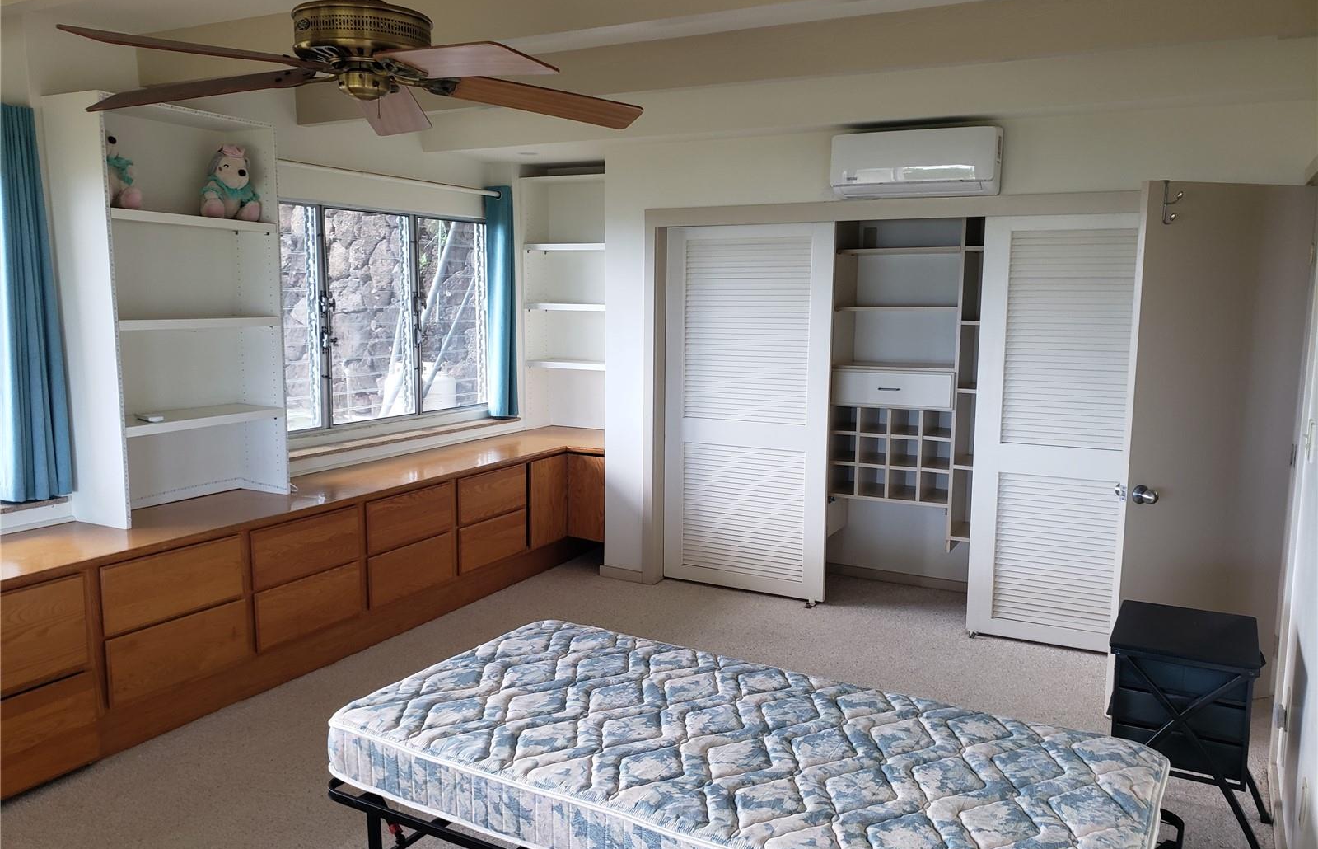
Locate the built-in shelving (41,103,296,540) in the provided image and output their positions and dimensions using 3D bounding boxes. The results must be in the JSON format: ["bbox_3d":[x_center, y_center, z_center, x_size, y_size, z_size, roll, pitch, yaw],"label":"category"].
[{"bbox_3d":[-2.061,-0.470,4.244,0.333,1.679,0.824,4,8,27],"label":"built-in shelving"}]

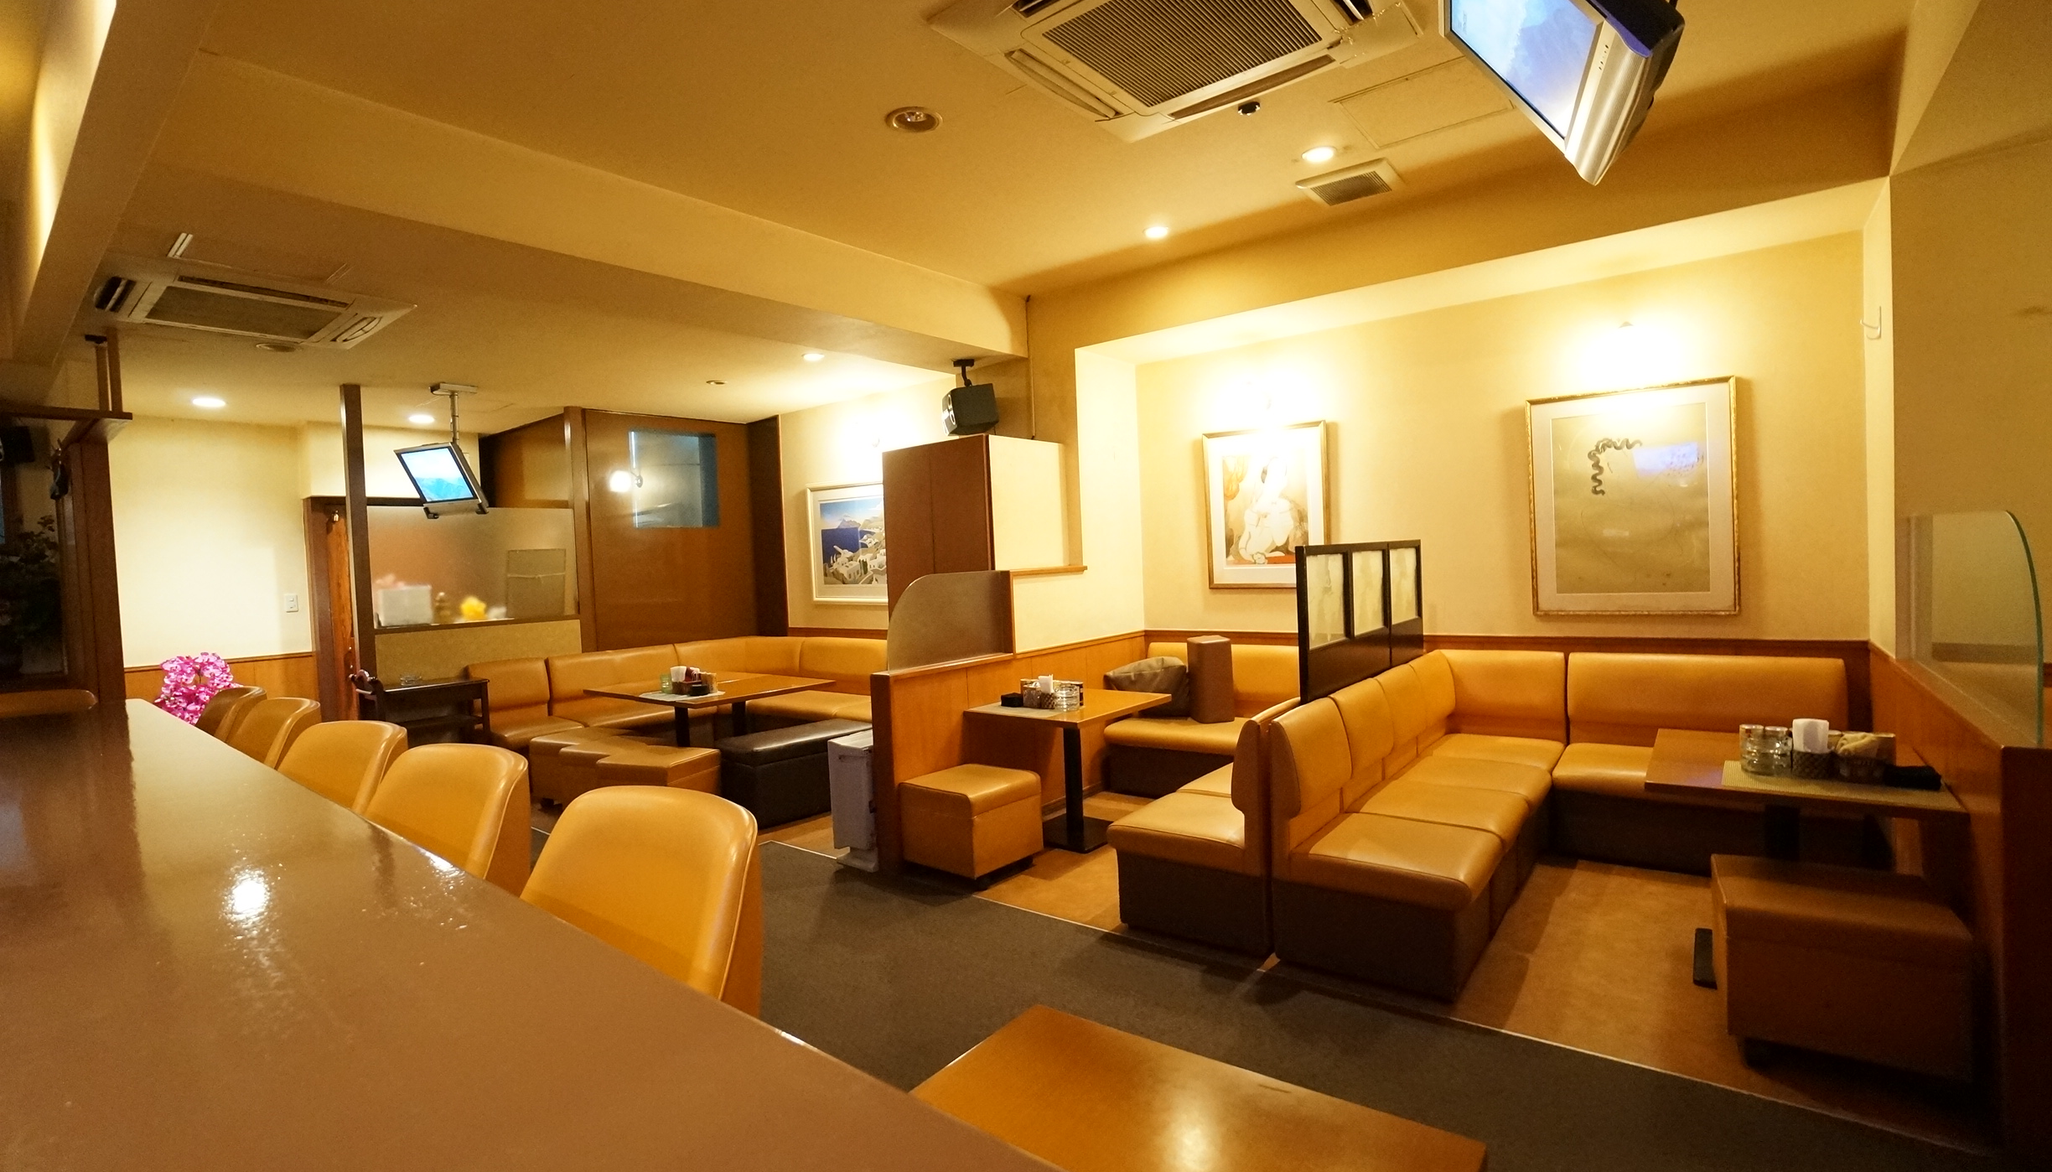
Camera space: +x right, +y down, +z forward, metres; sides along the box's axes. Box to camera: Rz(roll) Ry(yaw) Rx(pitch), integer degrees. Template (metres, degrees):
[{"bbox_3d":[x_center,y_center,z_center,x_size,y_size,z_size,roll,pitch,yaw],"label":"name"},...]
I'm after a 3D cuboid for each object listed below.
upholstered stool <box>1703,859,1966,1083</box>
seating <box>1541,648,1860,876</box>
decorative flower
[{"bbox_3d":[1.920,0.913,2.035,0.390,0.380,0.380,-2,2,34],"label":"upholstered stool"},{"bbox_3d":[2.487,0.667,3.166,0.870,0.755,0.590,-1,2,39],"label":"seating"},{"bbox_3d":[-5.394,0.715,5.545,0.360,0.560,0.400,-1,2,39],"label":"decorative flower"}]

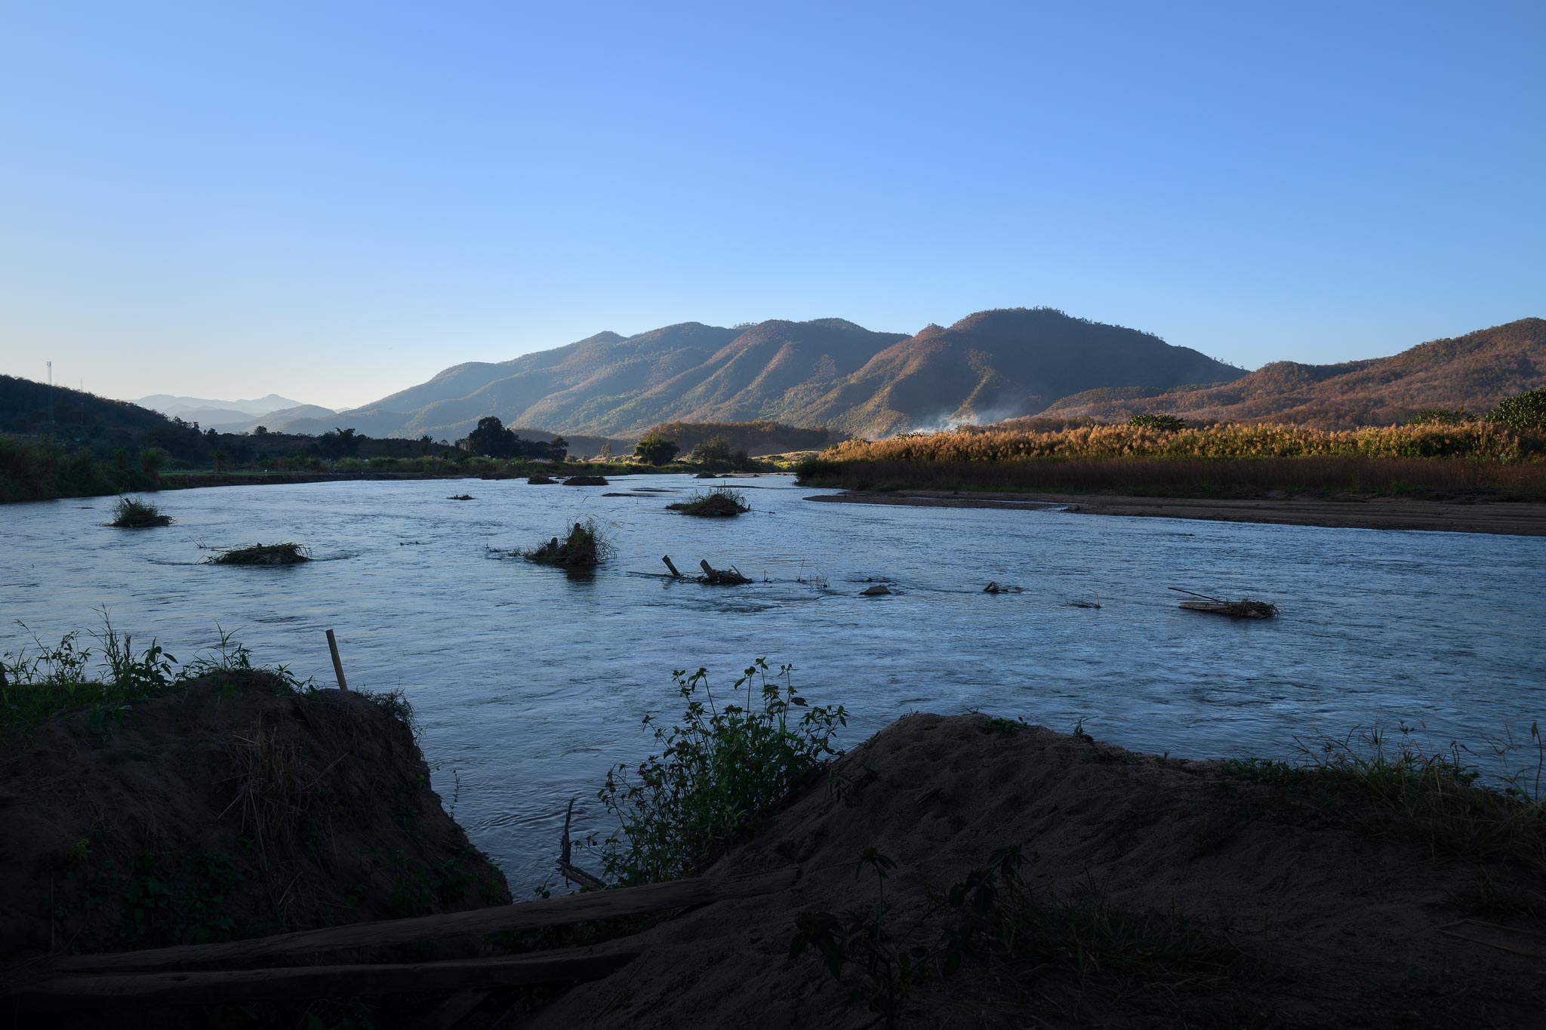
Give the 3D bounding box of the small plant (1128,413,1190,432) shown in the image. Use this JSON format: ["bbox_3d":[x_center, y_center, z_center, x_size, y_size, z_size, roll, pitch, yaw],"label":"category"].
[{"bbox_3d":[36.793,-7.281,115.000,5.776,4.854,5.198,1,3,18],"label":"small plant"}]

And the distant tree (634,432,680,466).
[{"bbox_3d":[-25.688,-14.380,265.000,10.116,7.457,9.104,0,3,-6],"label":"distant tree"}]

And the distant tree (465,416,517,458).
[{"bbox_3d":[-68.021,-18.360,290.000,12.818,11.074,11.536,-1,3,-13],"label":"distant tree"}]

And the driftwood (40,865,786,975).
[{"bbox_3d":[-1.231,1.497,4.475,2.689,0.090,0.200,-3,3,-12],"label":"driftwood"}]

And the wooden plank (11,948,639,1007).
[{"bbox_3d":[-1.521,1.574,4.150,2.074,0.120,0.140,0,3,-6],"label":"wooden plank"}]

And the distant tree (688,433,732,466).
[{"bbox_3d":[-13.968,-14.516,270.000,9.764,7.869,8.788,0,3,-3],"label":"distant tree"}]

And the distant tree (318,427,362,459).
[{"bbox_3d":[-81.027,-13.340,225.000,8.589,6.331,7.730,-1,3,-20],"label":"distant tree"}]

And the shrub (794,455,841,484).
[{"bbox_3d":[5.018,-5.020,135.000,5.289,3.527,4.495,0,3,2],"label":"shrub"}]

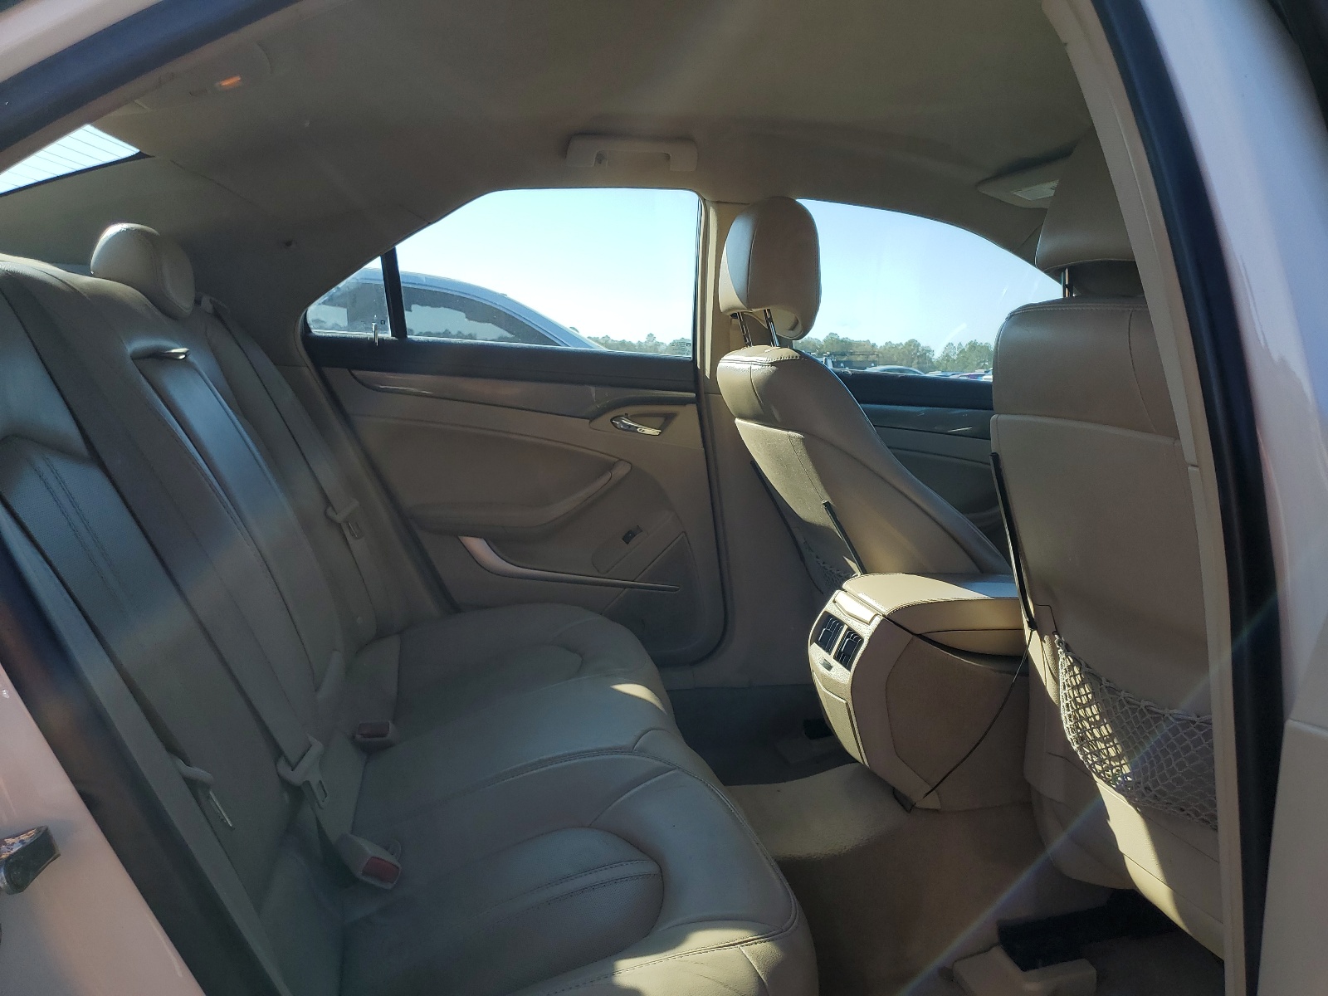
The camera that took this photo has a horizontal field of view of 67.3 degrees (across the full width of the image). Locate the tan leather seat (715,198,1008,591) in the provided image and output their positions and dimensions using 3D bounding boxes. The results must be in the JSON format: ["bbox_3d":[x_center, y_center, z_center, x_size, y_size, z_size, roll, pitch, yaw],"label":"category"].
[{"bbox_3d":[0.548,-0.049,1.876,0.900,0.985,0.530,-1,7,-11],"label":"tan leather seat"}]

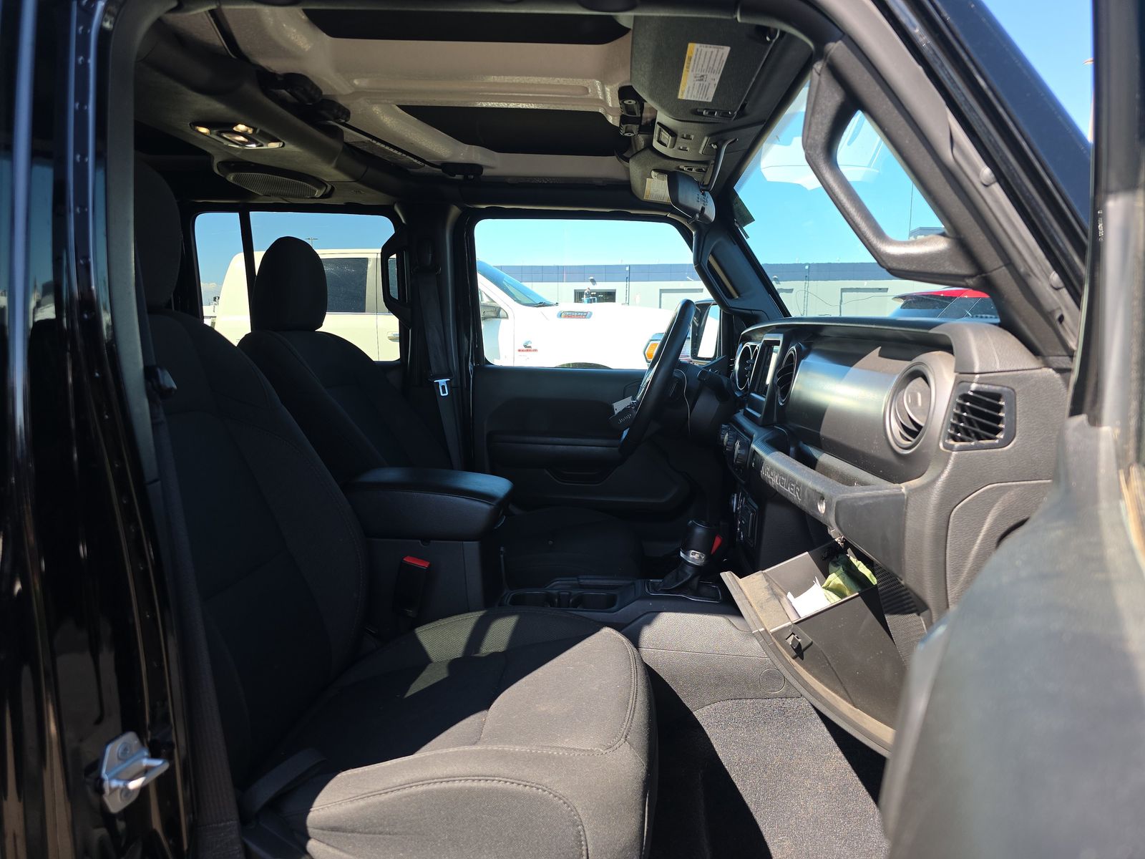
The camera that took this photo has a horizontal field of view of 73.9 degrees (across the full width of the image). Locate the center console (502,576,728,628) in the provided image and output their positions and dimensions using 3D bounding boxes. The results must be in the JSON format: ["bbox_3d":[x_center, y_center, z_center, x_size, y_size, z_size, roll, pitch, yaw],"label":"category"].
[{"bbox_3d":[0.075,0.327,1.388,0.390,0.105,0.250,1,8,1],"label":"center console"}]

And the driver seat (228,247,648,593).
[{"bbox_3d":[-0.259,0.013,1.724,0.860,0.885,0.530,1,8,1],"label":"driver seat"}]

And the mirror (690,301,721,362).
[{"bbox_3d":[0.411,-0.288,2.254,0.110,0.190,0.190,-1,8,-11],"label":"mirror"}]

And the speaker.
[{"bbox_3d":[-0.601,-0.501,1.538,0.155,0.050,0.230,1,8,1],"label":"speaker"}]

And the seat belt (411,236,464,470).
[{"bbox_3d":[-0.347,-0.175,1.988,0.120,0.660,0.080,1,8,1],"label":"seat belt"}]

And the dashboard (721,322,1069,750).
[{"bbox_3d":[0.414,0.043,1.341,0.370,0.490,1.370,1,8,1],"label":"dashboard"}]

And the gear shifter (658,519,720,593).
[{"bbox_3d":[0.208,0.218,1.350,0.105,0.130,0.075,1,8,1],"label":"gear shifter"}]

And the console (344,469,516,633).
[{"bbox_3d":[-0.253,0.205,1.383,0.310,0.270,0.230,1,8,1],"label":"console"}]

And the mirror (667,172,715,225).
[{"bbox_3d":[0.204,-0.390,1.294,0.047,0.068,0.220,5,9,28],"label":"mirror"}]

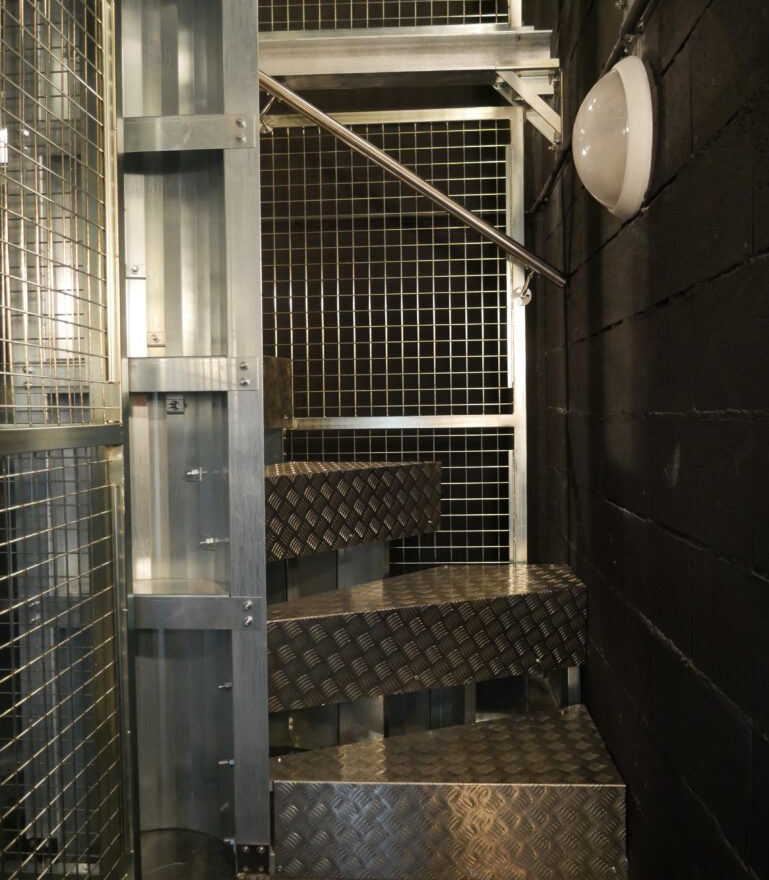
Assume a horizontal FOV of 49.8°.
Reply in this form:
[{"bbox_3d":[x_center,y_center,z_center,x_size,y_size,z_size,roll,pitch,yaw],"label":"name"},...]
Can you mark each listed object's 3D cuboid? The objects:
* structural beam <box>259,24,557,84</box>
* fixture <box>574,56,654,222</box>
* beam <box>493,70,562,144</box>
[{"bbox_3d":[0.058,-1.224,2.655,0.960,0.128,0.085,-1,2,3],"label":"structural beam"},{"bbox_3d":[0.428,-0.562,1.557,0.138,0.294,0.294,-1,2,3],"label":"fixture"},{"bbox_3d":[0.455,-1.058,2.665,0.217,0.227,0.120,-1,2,3],"label":"beam"}]

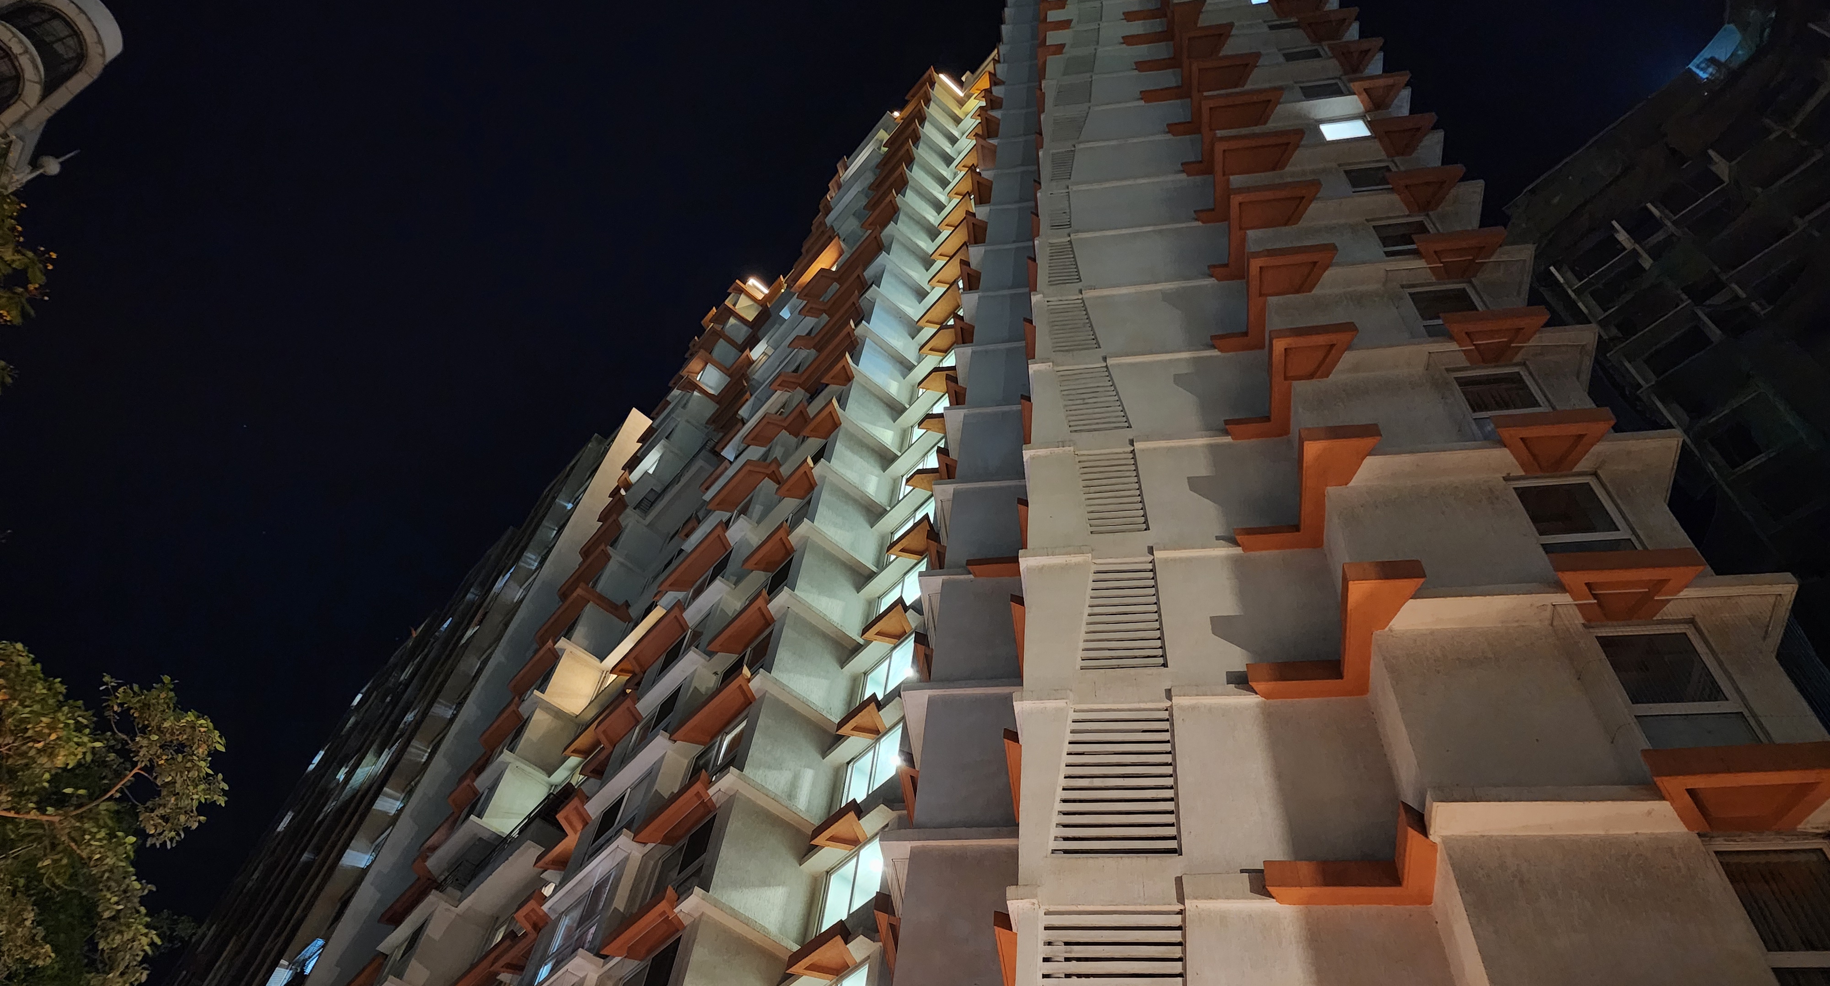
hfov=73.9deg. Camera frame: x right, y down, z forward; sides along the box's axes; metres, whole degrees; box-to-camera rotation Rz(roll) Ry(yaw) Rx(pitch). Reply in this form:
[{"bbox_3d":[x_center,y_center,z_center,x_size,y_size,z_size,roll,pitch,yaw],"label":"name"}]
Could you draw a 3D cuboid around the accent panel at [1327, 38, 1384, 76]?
[{"bbox_3d":[11.095,-11.004,30.767,1.370,0.350,0.730,-3,-56,9],"label":"accent panel"}]

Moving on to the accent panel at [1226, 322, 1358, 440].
[{"bbox_3d":[5.988,-1.759,19.434,1.960,0.310,1.840,-3,-56,9],"label":"accent panel"}]

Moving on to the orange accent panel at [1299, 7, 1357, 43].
[{"bbox_3d":[11.256,-12.719,33.227,1.600,0.350,0.720,-3,-56,9],"label":"orange accent panel"}]

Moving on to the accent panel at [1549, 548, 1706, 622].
[{"bbox_3d":[8.000,1.065,13.803,1.530,0.310,0.750,-3,-56,9],"label":"accent panel"}]

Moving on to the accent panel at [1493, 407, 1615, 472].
[{"bbox_3d":[8.387,-0.655,16.104,1.461,0.300,0.756,-3,-56,9],"label":"accent panel"}]

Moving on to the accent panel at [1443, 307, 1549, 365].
[{"bbox_3d":[8.781,-2.361,18.539,1.518,0.294,0.780,-3,-56,9],"label":"accent panel"}]

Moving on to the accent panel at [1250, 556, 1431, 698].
[{"bbox_3d":[5.013,1.684,14.621,1.925,0.330,1.841,-3,-56,9],"label":"accent panel"}]

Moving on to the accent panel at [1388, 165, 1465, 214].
[{"bbox_3d":[9.811,-5.830,23.476,1.380,0.310,0.760,-3,-56,9],"label":"accent panel"}]

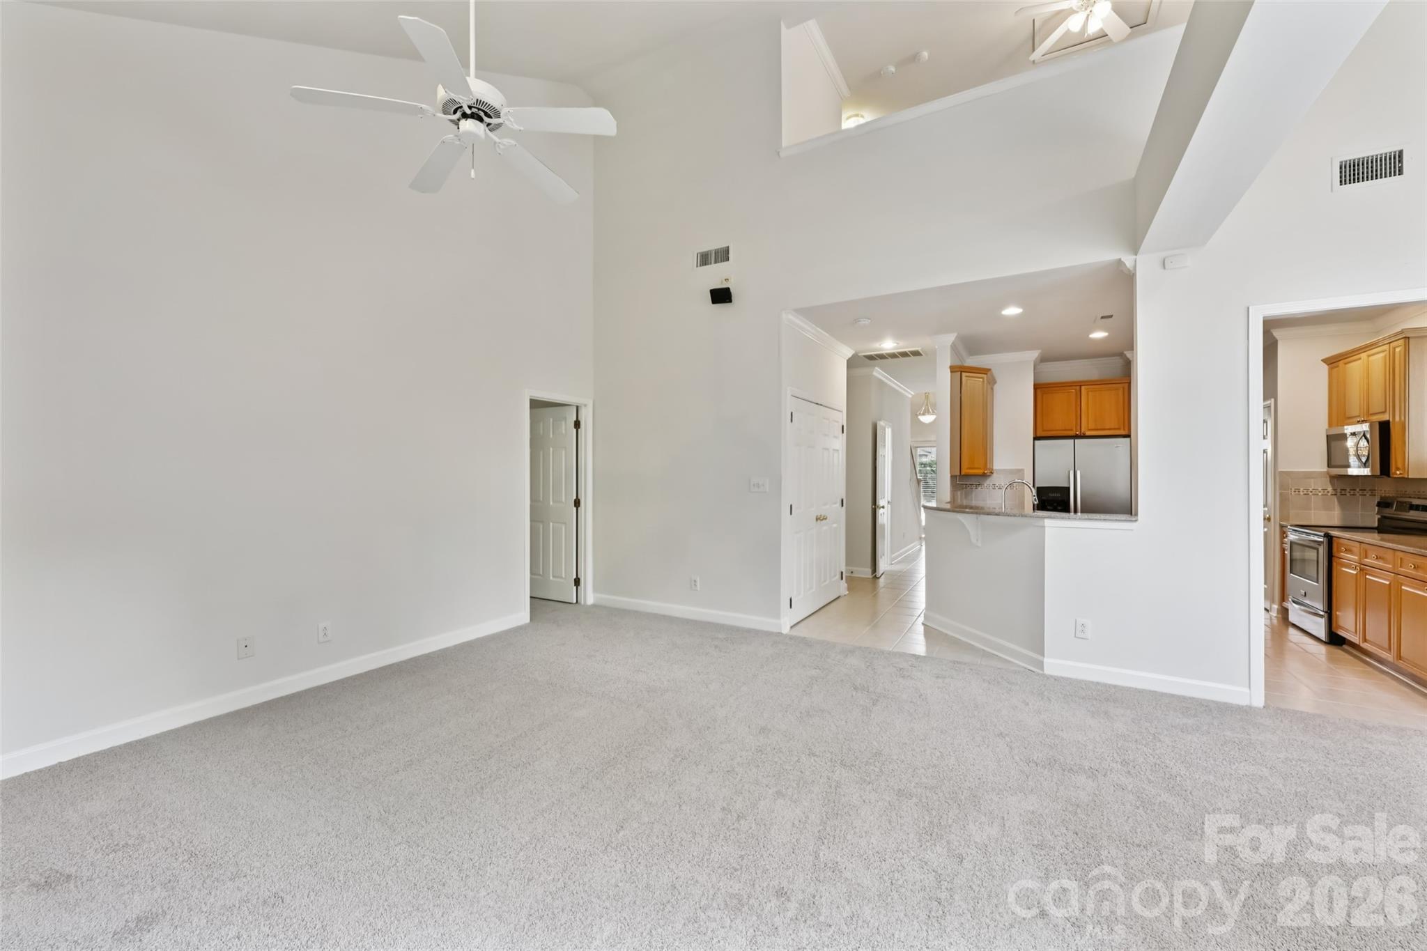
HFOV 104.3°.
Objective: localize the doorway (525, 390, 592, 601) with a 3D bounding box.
[{"bbox_3d":[-1.531,0.282,5.435,0.140,2.110,0.885,0,0,30],"label":"doorway"}]

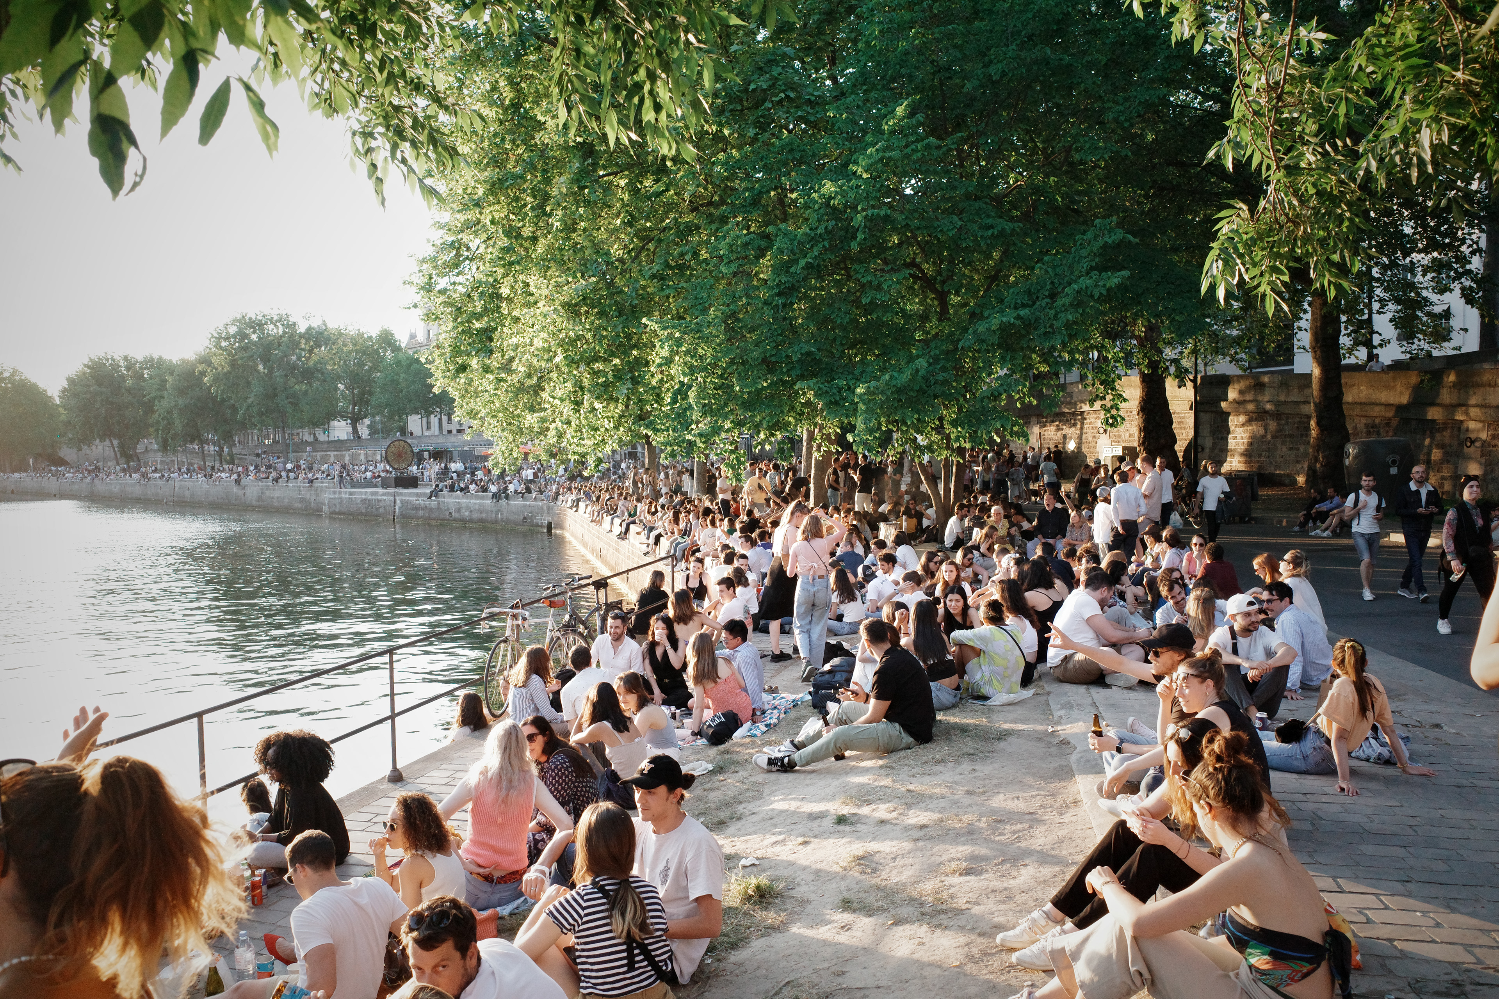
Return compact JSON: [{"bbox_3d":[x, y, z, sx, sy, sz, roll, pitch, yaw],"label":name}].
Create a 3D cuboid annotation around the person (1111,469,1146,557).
[{"bbox_3d":[5.329,0.478,16.400,0.500,1.760,0.340,0,3,24],"label":"person"}]

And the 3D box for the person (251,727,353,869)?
[{"bbox_3d":[-2.674,1.778,6.870,0.660,0.835,0.600,-1,2,-12],"label":"person"}]

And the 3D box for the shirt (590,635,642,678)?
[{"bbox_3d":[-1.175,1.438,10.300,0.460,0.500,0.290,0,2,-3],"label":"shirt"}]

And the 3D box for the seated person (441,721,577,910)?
[{"bbox_3d":[-1.188,1.512,5.700,0.620,0.880,0.680,-1,2,-12],"label":"seated person"}]

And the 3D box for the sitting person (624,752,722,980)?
[{"bbox_3d":[-0.428,1.430,4.420,0.770,0.880,0.500,-3,3,-34],"label":"sitting person"}]

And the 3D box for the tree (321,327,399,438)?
[{"bbox_3d":[-41.876,-12.059,125.000,8.500,12.813,8.200,0,2,0],"label":"tree"}]

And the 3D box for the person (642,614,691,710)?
[{"bbox_3d":[-0.694,1.379,9.800,0.550,0.810,0.660,0,3,3],"label":"person"}]

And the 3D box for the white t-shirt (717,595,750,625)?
[{"bbox_3d":[-0.136,1.233,11.800,0.360,0.540,0.460,0,3,18],"label":"white t-shirt"}]

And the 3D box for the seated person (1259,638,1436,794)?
[{"bbox_3d":[3.400,1.248,6.900,0.720,0.830,1.120,-3,4,-44],"label":"seated person"}]

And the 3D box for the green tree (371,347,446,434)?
[{"bbox_3d":[-31.995,-9.947,110.000,7.800,8.800,7.600,-1,2,-18],"label":"green tree"}]

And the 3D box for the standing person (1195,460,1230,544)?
[{"bbox_3d":[8.513,0.161,21.400,0.600,1.770,0.420,0,3,7],"label":"standing person"}]

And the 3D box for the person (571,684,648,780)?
[{"bbox_3d":[-1.046,1.660,8.300,0.640,0.760,0.480,2,4,44],"label":"person"}]

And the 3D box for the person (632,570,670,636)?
[{"bbox_3d":[-1.308,1.395,15.600,0.480,0.880,0.650,-1,3,6],"label":"person"}]

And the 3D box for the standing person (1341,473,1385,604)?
[{"bbox_3d":[8.166,0.491,15.500,0.530,1.730,0.400,1,3,30],"label":"standing person"}]

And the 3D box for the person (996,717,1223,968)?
[{"bbox_3d":[1.419,1.268,4.380,0.970,0.900,0.450,-1,3,-9],"label":"person"}]

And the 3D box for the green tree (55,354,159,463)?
[{"bbox_3d":[-85.246,-11.371,155.000,13.000,15.888,12.500,0,2,0],"label":"green tree"}]

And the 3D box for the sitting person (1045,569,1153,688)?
[{"bbox_3d":[2.675,0.998,8.950,0.800,0.870,0.600,-2,3,-21],"label":"sitting person"}]

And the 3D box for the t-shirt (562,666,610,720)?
[{"bbox_3d":[-1.219,1.469,8.700,0.440,0.520,0.330,1,3,37],"label":"t-shirt"}]

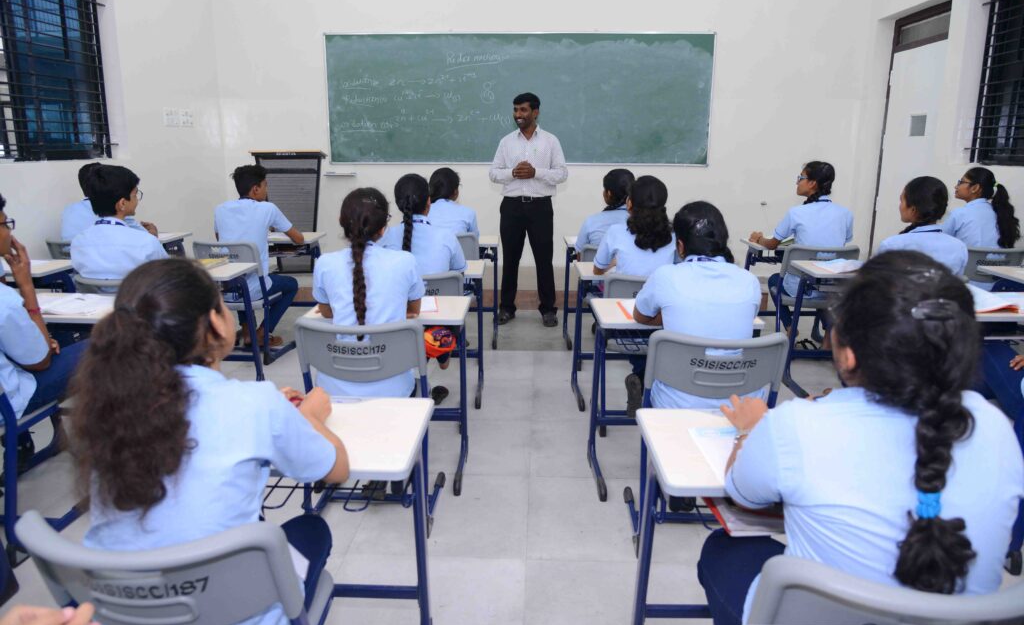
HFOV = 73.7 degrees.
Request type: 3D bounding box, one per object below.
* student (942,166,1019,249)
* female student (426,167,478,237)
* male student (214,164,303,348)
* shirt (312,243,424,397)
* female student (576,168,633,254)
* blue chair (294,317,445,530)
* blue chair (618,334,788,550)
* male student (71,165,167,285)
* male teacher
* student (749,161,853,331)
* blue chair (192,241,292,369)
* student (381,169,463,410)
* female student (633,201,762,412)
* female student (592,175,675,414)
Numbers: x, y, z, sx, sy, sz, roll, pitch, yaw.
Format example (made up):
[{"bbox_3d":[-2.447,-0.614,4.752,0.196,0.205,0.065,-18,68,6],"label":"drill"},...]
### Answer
[{"bbox_3d":[2.797,-0.304,4.351,0.450,1.240,0.620,-3,13,-12],"label":"student"},{"bbox_3d":[-0.432,-0.363,4.682,0.450,1.230,0.720,2,13,6],"label":"female student"},{"bbox_3d":[-1.609,-0.355,4.526,0.450,1.220,0.640,3,13,12],"label":"male student"},{"bbox_3d":[-0.492,0.051,2.386,0.410,0.580,0.320,1,13,4],"label":"shirt"},{"bbox_3d":[0.598,-0.277,4.332,0.460,1.230,0.740,-1,13,-4],"label":"female student"},{"bbox_3d":[-0.494,0.357,2.466,0.450,0.770,0.500,0,13,-1],"label":"blue chair"},{"bbox_3d":[0.634,0.389,2.353,0.450,0.770,0.500,2,13,7],"label":"blue chair"},{"bbox_3d":[-1.752,-0.074,3.353,0.470,1.270,0.740,3,14,12],"label":"male student"},{"bbox_3d":[0.129,-0.785,5.322,0.580,1.760,0.360,1,13,4],"label":"male teacher"},{"bbox_3d":[1.818,-0.293,4.349,0.520,1.260,0.780,-1,13,-4],"label":"student"},{"bbox_3d":[-1.643,-0.073,4.350,0.430,0.810,0.580,2,13,7],"label":"blue chair"},{"bbox_3d":[-0.456,-0.084,3.420,0.470,1.200,0.620,1,13,5],"label":"student"},{"bbox_3d":[0.639,0.177,2.448,0.470,1.140,0.620,1,13,2],"label":"female student"},{"bbox_3d":[0.653,-0.068,3.377,0.480,1.200,0.620,0,13,-3],"label":"female student"}]

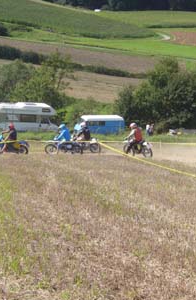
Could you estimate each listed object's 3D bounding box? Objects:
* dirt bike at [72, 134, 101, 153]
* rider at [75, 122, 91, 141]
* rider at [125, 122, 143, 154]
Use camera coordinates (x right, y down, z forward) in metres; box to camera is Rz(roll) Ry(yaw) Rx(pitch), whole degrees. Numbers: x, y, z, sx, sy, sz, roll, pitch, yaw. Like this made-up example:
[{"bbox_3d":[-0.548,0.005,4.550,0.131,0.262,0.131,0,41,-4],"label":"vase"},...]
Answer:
[{"bbox_3d":[-0.832,-0.349,31.000,2.080,1.100,0.800,1,3,10],"label":"dirt bike"},{"bbox_3d":[-0.842,-0.778,31.000,0.850,1.400,0.600,1,3,12],"label":"rider"},{"bbox_3d":[1.687,-0.529,27.300,0.620,1.450,0.780,-3,4,-42],"label":"rider"}]

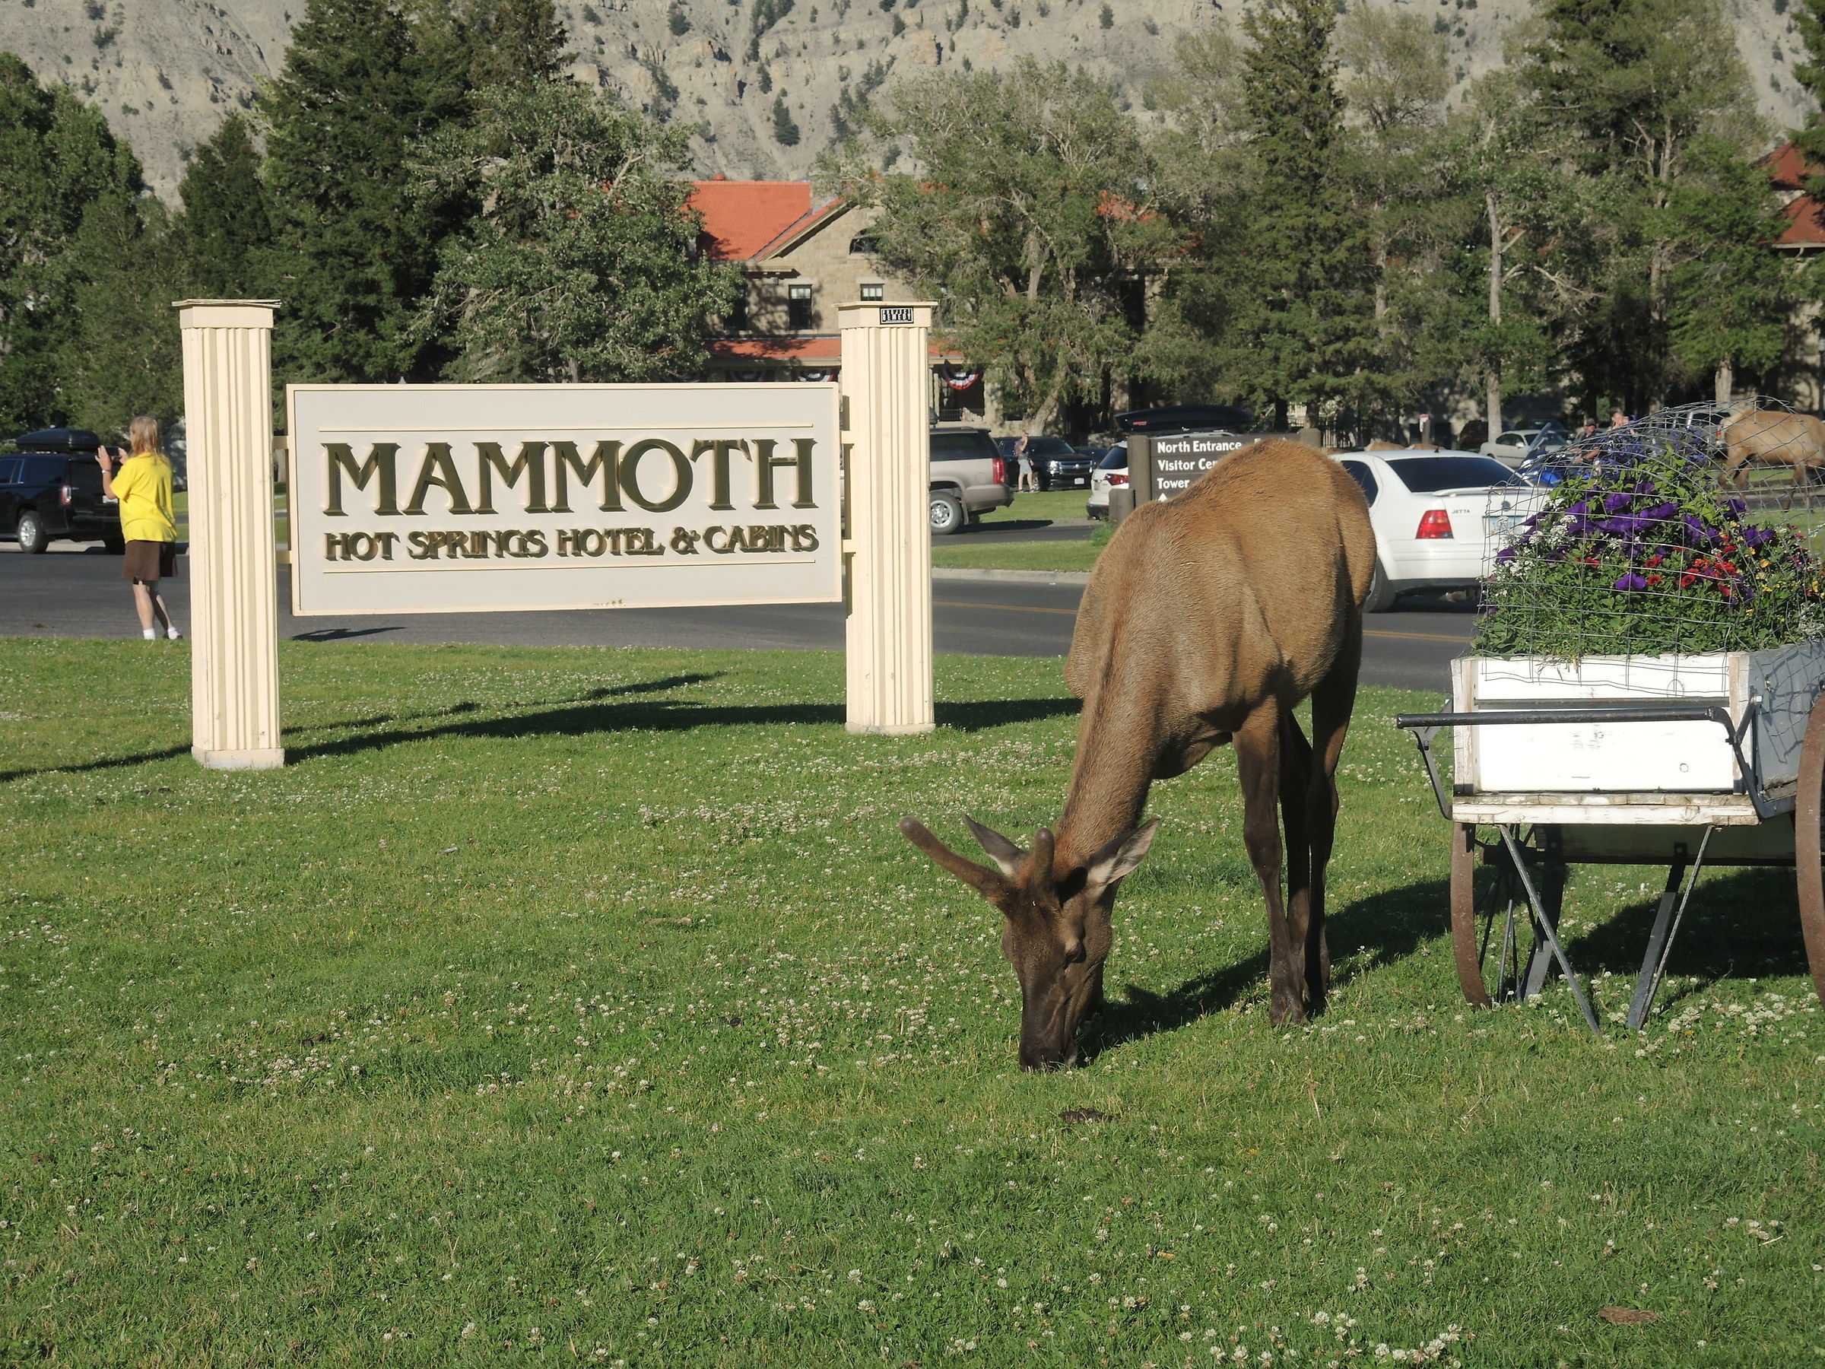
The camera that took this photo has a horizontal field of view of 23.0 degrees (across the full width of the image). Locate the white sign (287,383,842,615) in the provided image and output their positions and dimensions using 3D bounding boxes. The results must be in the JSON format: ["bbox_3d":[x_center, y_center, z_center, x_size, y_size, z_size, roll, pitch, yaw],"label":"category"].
[{"bbox_3d":[-1.612,-0.883,21.020,2.720,1.057,0.100,-2,3,-23],"label":"white sign"}]

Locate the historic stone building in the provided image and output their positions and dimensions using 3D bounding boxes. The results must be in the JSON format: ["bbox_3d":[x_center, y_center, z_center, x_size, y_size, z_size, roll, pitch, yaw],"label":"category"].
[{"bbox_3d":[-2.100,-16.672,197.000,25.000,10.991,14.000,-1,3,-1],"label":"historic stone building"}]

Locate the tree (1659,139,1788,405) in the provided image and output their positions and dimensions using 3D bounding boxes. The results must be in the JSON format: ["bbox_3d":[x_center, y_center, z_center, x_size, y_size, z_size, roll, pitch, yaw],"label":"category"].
[{"bbox_3d":[31.247,-15.268,172.000,4.980,11.547,4.980,-1,3,0],"label":"tree"}]

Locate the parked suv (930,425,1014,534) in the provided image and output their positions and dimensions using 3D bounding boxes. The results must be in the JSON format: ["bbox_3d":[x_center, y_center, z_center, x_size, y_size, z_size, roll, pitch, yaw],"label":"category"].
[{"bbox_3d":[-0.796,-3.797,84.257,5.200,1.930,2.000,0,3,7],"label":"parked suv"}]

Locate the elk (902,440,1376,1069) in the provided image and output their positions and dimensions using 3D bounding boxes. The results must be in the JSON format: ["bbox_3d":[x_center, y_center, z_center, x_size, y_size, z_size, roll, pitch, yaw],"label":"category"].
[{"bbox_3d":[0.599,0.113,10.600,0.650,1.370,1.800,0,3,22],"label":"elk"}]

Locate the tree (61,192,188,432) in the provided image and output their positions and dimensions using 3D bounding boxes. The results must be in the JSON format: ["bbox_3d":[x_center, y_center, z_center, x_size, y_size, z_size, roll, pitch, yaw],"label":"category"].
[{"bbox_3d":[-26.415,-11.573,150.000,4.200,9.449,4.200,-1,3,0],"label":"tree"}]

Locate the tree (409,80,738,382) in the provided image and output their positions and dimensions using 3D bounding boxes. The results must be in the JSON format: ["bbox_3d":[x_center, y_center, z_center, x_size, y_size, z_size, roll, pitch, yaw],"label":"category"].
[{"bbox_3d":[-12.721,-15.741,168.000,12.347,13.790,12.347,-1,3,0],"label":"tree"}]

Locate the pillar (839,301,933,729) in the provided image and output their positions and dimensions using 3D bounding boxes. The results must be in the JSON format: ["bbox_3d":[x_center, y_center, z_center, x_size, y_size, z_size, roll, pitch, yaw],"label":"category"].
[{"bbox_3d":[-0.117,-0.804,21.675,0.410,2.068,0.310,-2,3,-23],"label":"pillar"}]

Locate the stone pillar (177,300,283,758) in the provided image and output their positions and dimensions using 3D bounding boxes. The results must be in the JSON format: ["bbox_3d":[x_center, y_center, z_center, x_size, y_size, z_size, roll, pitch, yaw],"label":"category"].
[{"bbox_3d":[-3.101,-0.685,20.379,0.410,2.100,0.310,-2,3,-23],"label":"stone pillar"}]

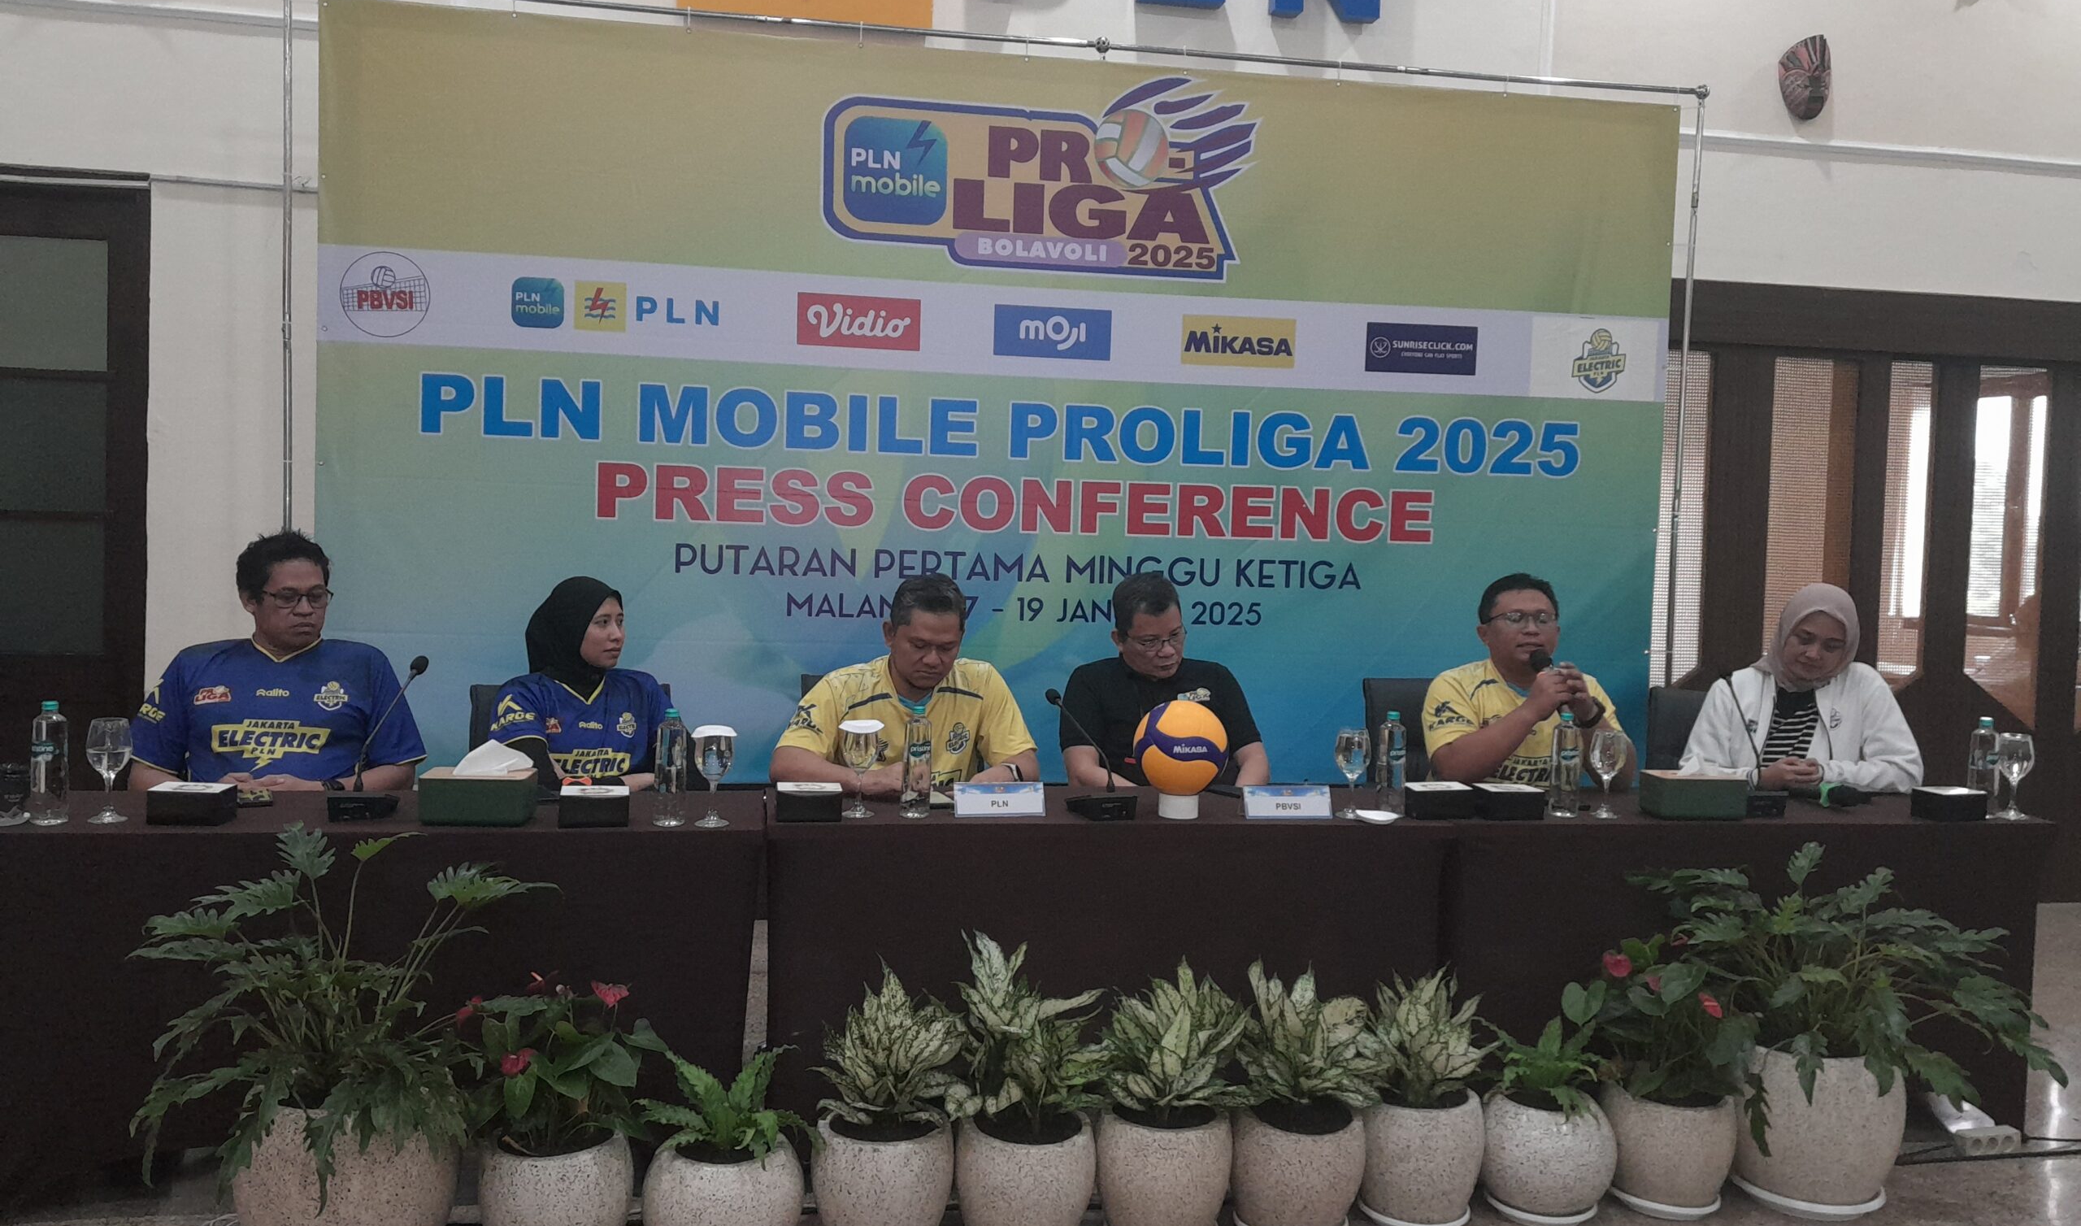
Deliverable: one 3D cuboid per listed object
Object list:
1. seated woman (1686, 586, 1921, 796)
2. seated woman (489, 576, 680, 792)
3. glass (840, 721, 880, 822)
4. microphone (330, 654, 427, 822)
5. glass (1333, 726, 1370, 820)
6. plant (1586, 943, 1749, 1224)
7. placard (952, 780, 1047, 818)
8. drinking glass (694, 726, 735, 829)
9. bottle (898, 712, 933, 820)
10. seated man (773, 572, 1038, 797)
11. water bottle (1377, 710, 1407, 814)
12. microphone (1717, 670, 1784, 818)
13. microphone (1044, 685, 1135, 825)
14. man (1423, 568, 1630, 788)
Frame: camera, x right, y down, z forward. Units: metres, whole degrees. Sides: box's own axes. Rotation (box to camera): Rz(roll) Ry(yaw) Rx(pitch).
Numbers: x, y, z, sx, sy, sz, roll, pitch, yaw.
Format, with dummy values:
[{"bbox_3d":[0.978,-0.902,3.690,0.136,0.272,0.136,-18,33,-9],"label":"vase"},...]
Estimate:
[{"bbox_3d":[2.059,0.572,4.338,0.580,1.298,0.780,2,2,3],"label":"seated woman"},{"bbox_3d":[-1.043,0.538,3.780,0.520,1.239,0.760,1,2,-19],"label":"seated woman"},{"bbox_3d":[-0.385,0.333,3.467,0.087,0.198,0.087,1,2,-11],"label":"glass"},{"bbox_3d":[-1.355,0.252,3.316,0.135,0.312,0.250,2,2,-3],"label":"microphone"},{"bbox_3d":[0.706,0.359,3.662,0.081,0.194,0.081,1,2,-10],"label":"glass"},{"bbox_3d":[1.335,0.961,3.412,0.345,0.558,0.350,1,3,-11],"label":"plant"},{"bbox_3d":[-0.089,0.399,3.528,0.198,0.077,0.060,1,2,-11],"label":"placard"},{"bbox_3d":[-0.664,0.331,3.298,0.087,0.197,0.087,1,2,-11],"label":"drinking glass"},{"bbox_3d":[-0.266,0.318,3.485,0.065,0.232,0.065,1,2,-10],"label":"bottle"},{"bbox_3d":[-0.325,0.538,3.930,0.630,1.271,0.780,1,2,-8],"label":"seated man"},{"bbox_3d":[0.807,0.342,3.710,0.065,0.230,0.065,1,3,-11],"label":"water bottle"},{"bbox_3d":[1.689,0.311,3.930,0.120,0.331,0.252,1,2,-15],"label":"microphone"},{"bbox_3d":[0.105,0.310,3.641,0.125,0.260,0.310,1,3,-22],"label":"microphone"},{"bbox_3d":[1.262,0.552,4.131,0.560,1.309,0.800,1,3,-12],"label":"man"}]

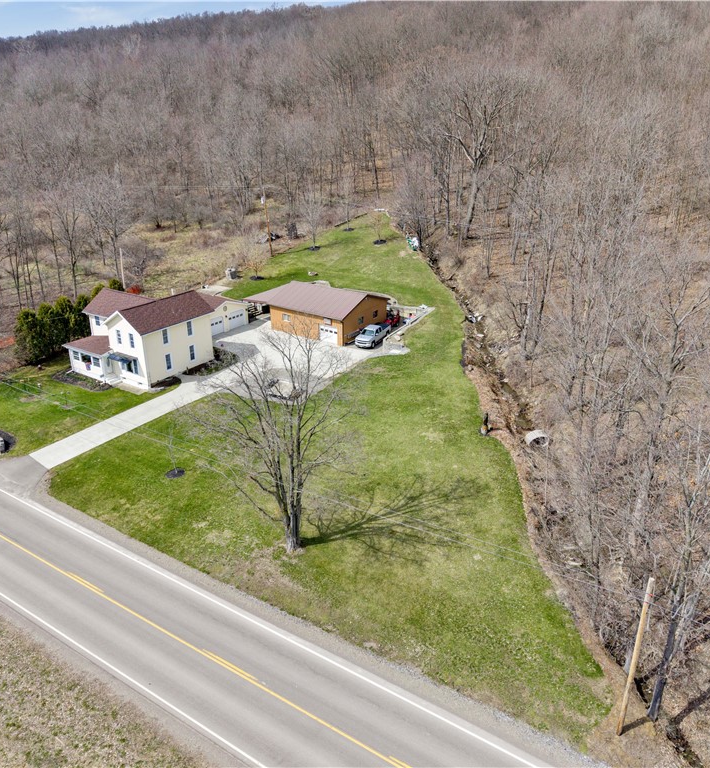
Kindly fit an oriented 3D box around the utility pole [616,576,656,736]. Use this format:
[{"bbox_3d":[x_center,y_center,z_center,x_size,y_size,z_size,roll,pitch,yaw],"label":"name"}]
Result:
[{"bbox_3d":[12.884,12.749,31.264,0.300,9.500,0.300,14,27,30],"label":"utility pole"}]

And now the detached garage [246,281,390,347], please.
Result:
[{"bbox_3d":[-4.684,-9.948,85.718,14.790,5.000,10.580,15,27,30],"label":"detached garage"}]

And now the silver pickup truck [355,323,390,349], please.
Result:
[{"bbox_3d":[2.119,-5.788,79.969,2.030,1.870,5.800,11,25,23],"label":"silver pickup truck"}]

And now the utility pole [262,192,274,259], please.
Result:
[{"bbox_3d":[-12.872,-23.693,100.936,0.450,9.920,0.450,12,29,31],"label":"utility pole"}]

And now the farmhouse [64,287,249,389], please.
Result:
[{"bbox_3d":[-20.725,-7.465,79.548,11.420,7.880,22.550,15,27,30],"label":"farmhouse"}]

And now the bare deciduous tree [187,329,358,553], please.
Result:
[{"bbox_3d":[-5.091,4.136,43.422,10.600,15.770,10.000,0,23,0],"label":"bare deciduous tree"}]

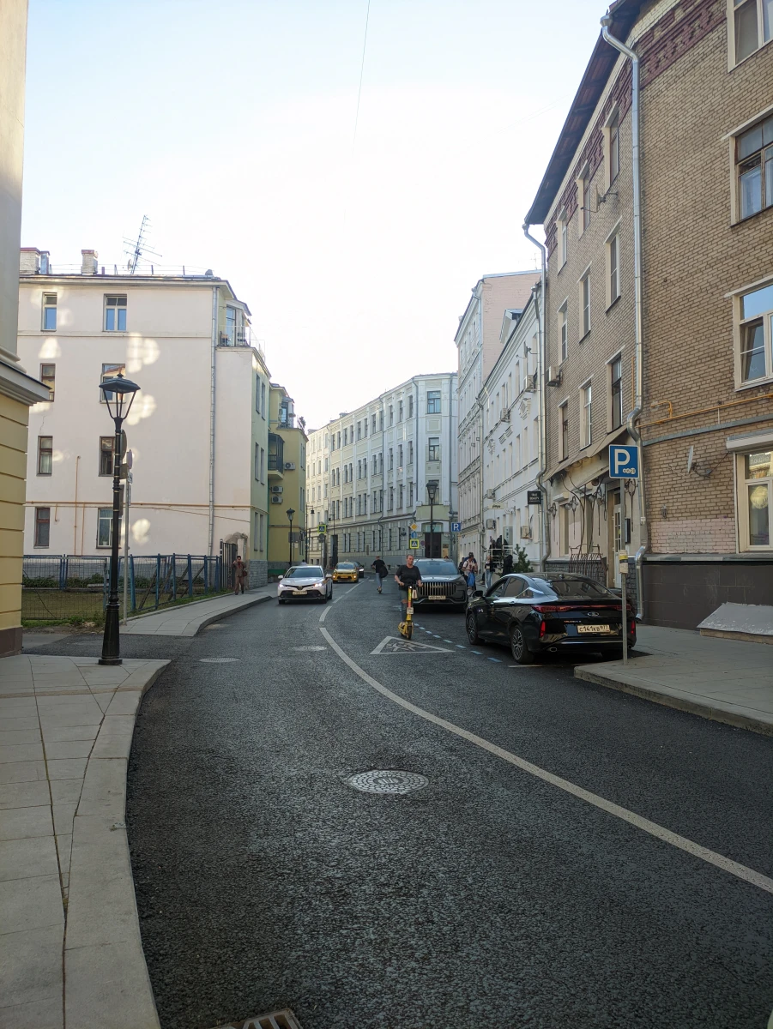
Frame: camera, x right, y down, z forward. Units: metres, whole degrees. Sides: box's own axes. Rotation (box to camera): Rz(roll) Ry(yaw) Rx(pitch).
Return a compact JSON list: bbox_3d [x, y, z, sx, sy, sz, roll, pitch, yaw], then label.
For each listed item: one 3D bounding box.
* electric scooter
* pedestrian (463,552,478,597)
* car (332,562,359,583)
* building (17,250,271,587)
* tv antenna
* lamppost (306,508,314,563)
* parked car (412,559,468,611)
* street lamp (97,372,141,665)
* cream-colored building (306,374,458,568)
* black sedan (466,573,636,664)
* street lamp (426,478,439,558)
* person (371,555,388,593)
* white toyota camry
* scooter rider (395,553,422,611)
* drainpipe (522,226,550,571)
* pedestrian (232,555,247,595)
[{"bbox_3d":[0.425,2.035,15.757,0.470,1.170,1.120,1,-3,-9],"label":"electric scooter"},{"bbox_3d":[3.318,2.436,29.609,0.560,1.780,0.400,0,-3,9],"label":"pedestrian"},{"bbox_3d":[-2.880,4.165,53.146,1.750,1.480,4.350,0,-3,1],"label":"car"},{"bbox_3d":[-13.471,-4.630,41.310,13.000,17.380,8.000,0,-3,-3],"label":"building"},{"bbox_3d":[-13.313,-14.618,40.425,1.700,3.140,1.400,3,-4,-37],"label":"tv antenna"},{"bbox_3d":[-5.823,2.121,56.972,0.680,5.770,0.300,0,-3,0],"label":"lamppost"},{"bbox_3d":[1.648,2.347,25.456,1.930,1.710,4.750,0,-3,1],"label":"parked car"},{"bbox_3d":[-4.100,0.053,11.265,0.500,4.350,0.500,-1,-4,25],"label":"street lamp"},{"bbox_3d":[3.490,-3.104,90.020,12.000,20.190,34.000,2,-4,-21],"label":"cream-colored building"},{"bbox_3d":[2.972,1.916,14.493,1.850,1.490,4.760,1,-3,-10],"label":"black sedan"},{"bbox_3d":[1.882,1.017,30.493,0.500,4.900,0.500,0,-3,0],"label":"street lamp"},{"bbox_3d":[-0.324,2.874,36.093,0.680,1.700,0.480,0,-3,-1],"label":"person"},{"bbox_3d":[-3.207,2.803,30.097,1.860,1.450,4.860,0,-3,-1],"label":"white toyota camry"},{"bbox_3d":[0.472,1.669,15.829,0.580,1.610,0.450,1,-3,-7],"label":"scooter rider"},{"bbox_3d":[5.519,-3.849,27.829,0.900,14.100,0.200,0,-3,0],"label":"drainpipe"},{"bbox_3d":[-6.362,2.641,32.199,0.620,1.690,0.420,1,-3,-5],"label":"pedestrian"}]

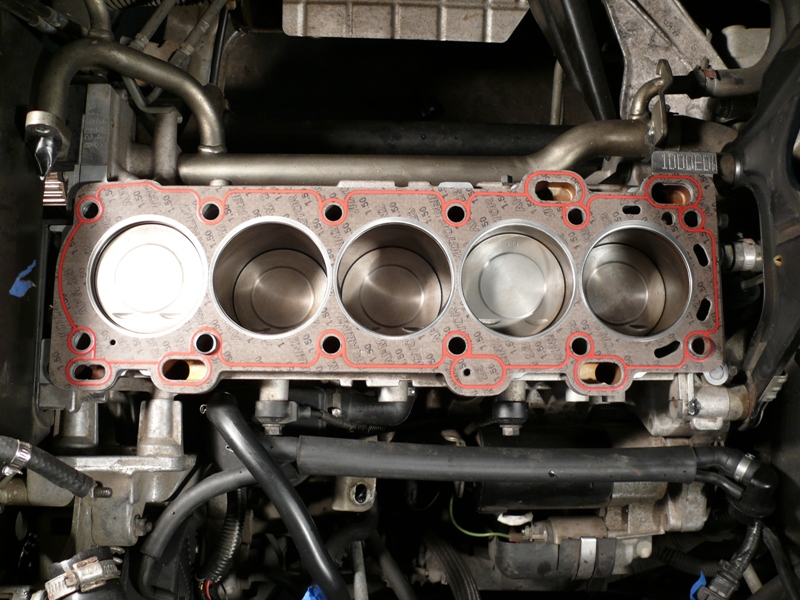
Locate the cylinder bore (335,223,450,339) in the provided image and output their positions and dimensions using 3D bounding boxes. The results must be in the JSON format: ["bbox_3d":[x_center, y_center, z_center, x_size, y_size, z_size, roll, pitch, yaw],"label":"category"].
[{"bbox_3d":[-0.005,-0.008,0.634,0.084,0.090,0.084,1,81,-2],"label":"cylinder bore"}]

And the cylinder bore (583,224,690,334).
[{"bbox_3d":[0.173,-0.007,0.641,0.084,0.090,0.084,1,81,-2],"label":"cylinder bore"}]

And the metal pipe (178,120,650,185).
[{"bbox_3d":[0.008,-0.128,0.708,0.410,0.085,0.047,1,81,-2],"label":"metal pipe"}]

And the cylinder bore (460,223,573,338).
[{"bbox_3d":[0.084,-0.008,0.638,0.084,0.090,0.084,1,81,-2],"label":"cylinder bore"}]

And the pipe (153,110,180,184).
[{"bbox_3d":[-0.209,-0.133,0.715,0.022,0.020,0.065,1,81,-2],"label":"pipe"}]

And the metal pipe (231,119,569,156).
[{"bbox_3d":[-0.003,-0.168,0.855,0.368,0.046,0.043,1,81,-2],"label":"metal pipe"}]

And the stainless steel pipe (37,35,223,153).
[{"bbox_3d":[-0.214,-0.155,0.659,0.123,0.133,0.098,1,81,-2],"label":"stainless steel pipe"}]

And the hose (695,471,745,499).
[{"bbox_3d":[0.272,0.156,0.689,0.045,0.018,0.013,18,81,1],"label":"hose"}]

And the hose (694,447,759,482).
[{"bbox_3d":[0.275,0.137,0.680,0.055,0.024,0.022,14,81,0],"label":"hose"}]

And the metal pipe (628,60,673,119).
[{"bbox_3d":[0.206,-0.172,0.662,0.031,0.037,0.040,1,81,-2],"label":"metal pipe"}]

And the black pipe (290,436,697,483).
[{"bbox_3d":[0.080,0.132,0.662,0.335,0.044,0.038,1,81,-2],"label":"black pipe"}]

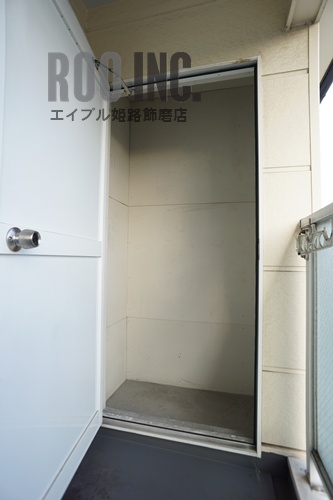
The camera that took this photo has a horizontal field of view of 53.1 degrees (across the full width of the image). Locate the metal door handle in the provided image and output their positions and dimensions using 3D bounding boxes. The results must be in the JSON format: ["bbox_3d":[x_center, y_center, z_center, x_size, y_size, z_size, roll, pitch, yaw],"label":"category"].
[{"bbox_3d":[-0.369,-0.026,0.877,0.061,0.066,0.066,0,-1,5],"label":"metal door handle"}]

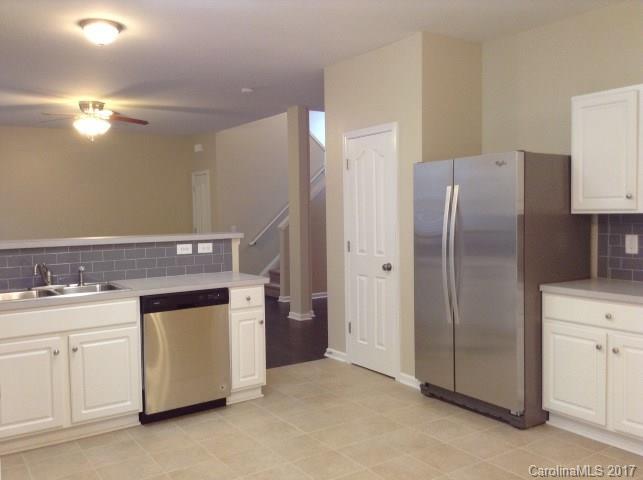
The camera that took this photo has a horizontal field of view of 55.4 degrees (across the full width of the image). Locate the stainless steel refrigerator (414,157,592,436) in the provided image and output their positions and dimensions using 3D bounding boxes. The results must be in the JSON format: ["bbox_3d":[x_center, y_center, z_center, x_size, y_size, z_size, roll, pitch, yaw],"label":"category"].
[{"bbox_3d":[1.274,0.299,4.398,0.802,1.755,0.910,-3,4,-32],"label":"stainless steel refrigerator"}]

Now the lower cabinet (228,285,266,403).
[{"bbox_3d":[-0.681,0.765,4.647,0.279,0.862,0.610,-3,4,-32],"label":"lower cabinet"}]

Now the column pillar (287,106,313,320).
[{"bbox_3d":[-0.290,-0.348,7.933,0.185,2.732,0.285,-3,4,-32],"label":"column pillar"}]

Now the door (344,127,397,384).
[{"bbox_3d":[0.423,0.116,5.249,0.060,2.060,0.705,-3,4,-32],"label":"door"}]

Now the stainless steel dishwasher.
[{"bbox_3d":[-1.057,0.779,4.403,0.617,0.874,0.620,-3,4,-32],"label":"stainless steel dishwasher"}]

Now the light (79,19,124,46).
[{"bbox_3d":[-1.532,-1.433,4.280,0.324,0.145,0.324,-3,4,-32],"label":"light"}]

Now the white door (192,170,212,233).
[{"bbox_3d":[-2.048,-0.129,10.558,0.060,2.080,0.740,-3,4,-32],"label":"white door"}]

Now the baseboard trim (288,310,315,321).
[{"bbox_3d":[-0.267,0.974,8.002,0.225,0.085,0.328,-3,4,-32],"label":"baseboard trim"}]

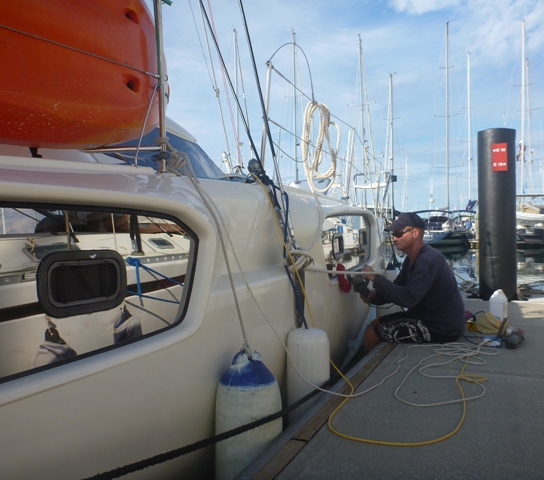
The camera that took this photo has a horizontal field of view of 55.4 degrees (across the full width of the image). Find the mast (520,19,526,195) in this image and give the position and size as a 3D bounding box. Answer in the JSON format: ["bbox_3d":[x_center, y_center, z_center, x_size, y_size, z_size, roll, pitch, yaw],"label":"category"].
[{"bbox_3d":[18.666,-9.705,38.500,0.220,13.535,0.220,-1,1,24],"label":"mast"}]

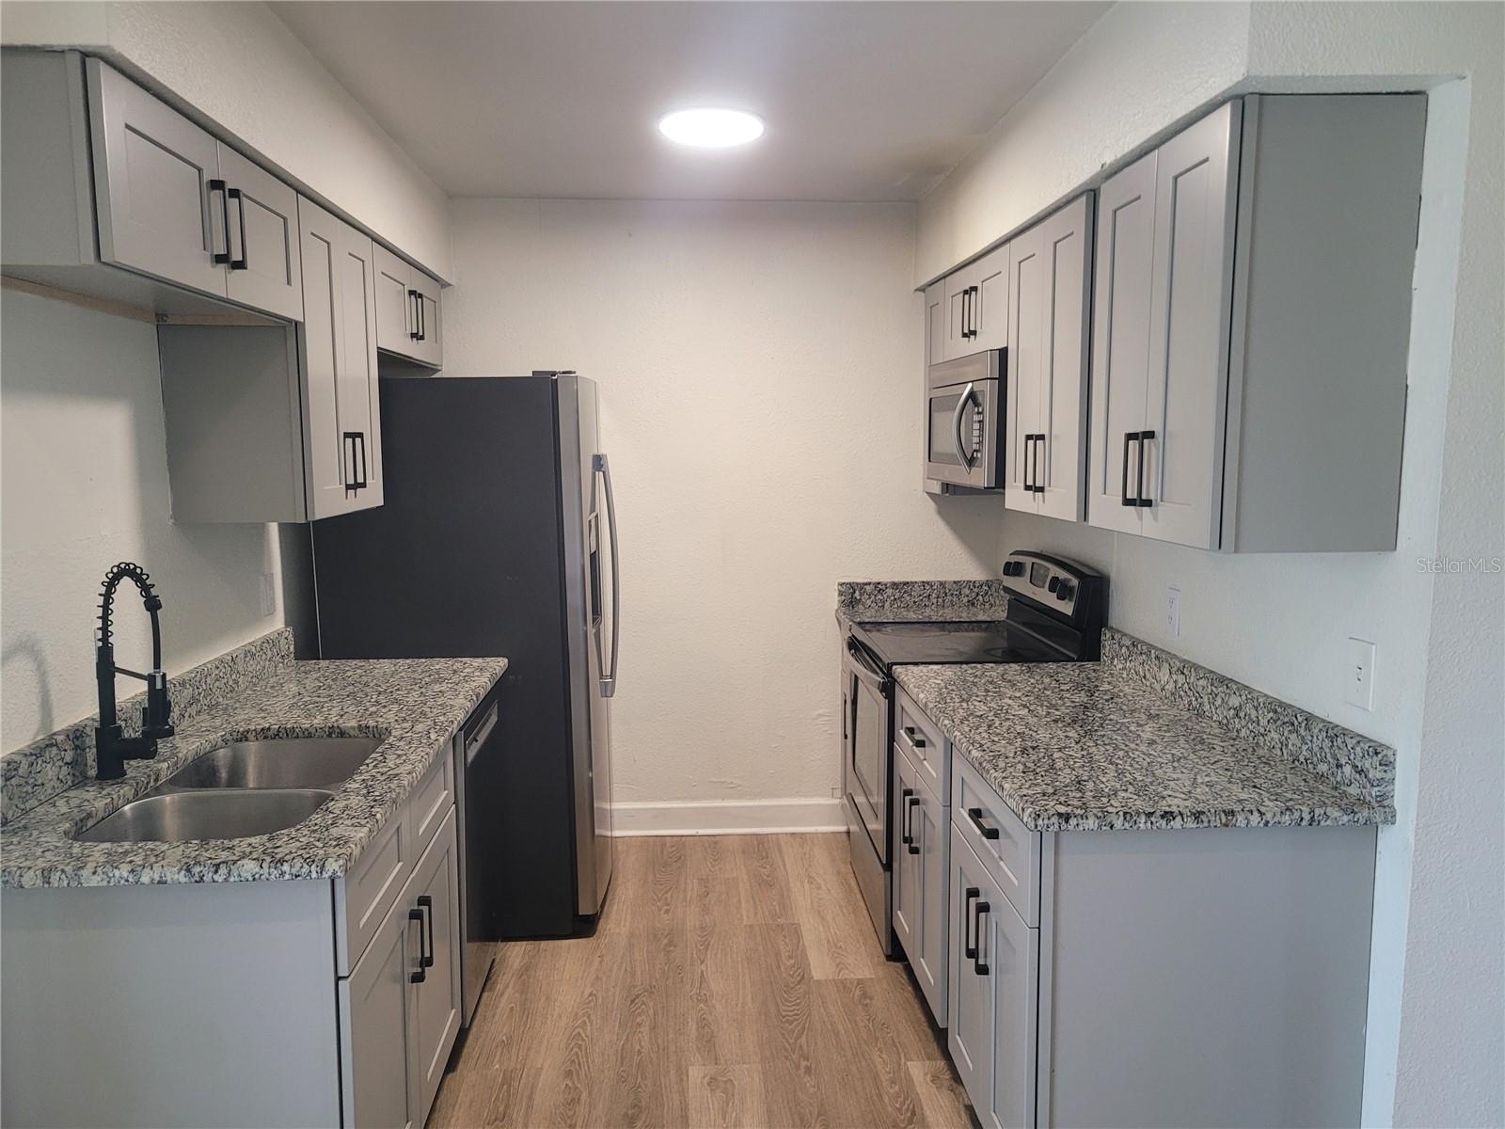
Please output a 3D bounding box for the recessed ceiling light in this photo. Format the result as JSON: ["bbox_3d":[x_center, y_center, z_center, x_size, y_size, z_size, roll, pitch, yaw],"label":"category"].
[{"bbox_3d":[-0.113,-1.220,3.170,0.292,0.028,0.292,0,6,-4],"label":"recessed ceiling light"}]

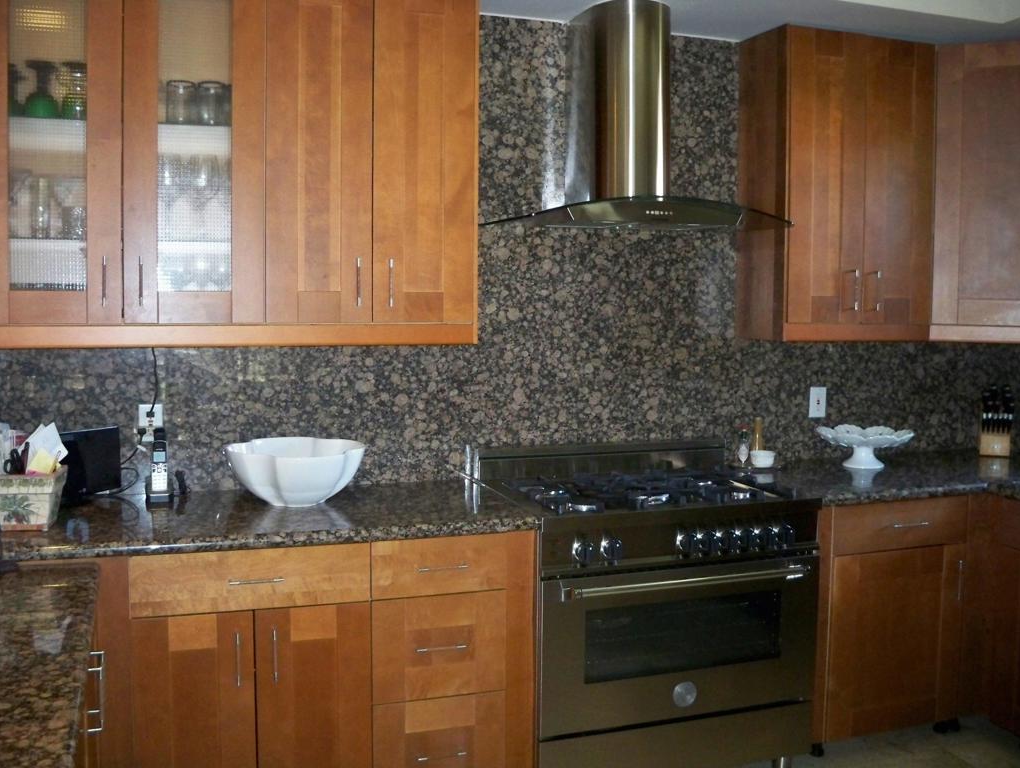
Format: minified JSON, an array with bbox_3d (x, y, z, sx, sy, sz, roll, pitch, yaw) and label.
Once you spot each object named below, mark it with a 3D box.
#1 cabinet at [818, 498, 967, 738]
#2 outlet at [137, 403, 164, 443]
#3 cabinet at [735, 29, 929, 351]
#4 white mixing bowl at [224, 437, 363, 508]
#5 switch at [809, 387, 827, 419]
[{"bbox_3d":[1.100,0.717,3.550,0.595,0.772,0.620,-1,4,-20],"label":"cabinet"},{"bbox_3d":[-1.058,0.118,3.055,0.070,0.112,0.010,-1,4,-20],"label":"outlet"},{"bbox_3d":[1.152,-0.678,3.670,0.635,1.058,0.310,-1,4,-20],"label":"cabinet"},{"bbox_3d":[-0.608,0.257,2.955,0.390,0.155,0.390,-1,4,-20],"label":"white mixing bowl"},{"bbox_3d":[1.153,0.070,3.860,0.074,0.114,0.010,-1,4,-20],"label":"switch"}]

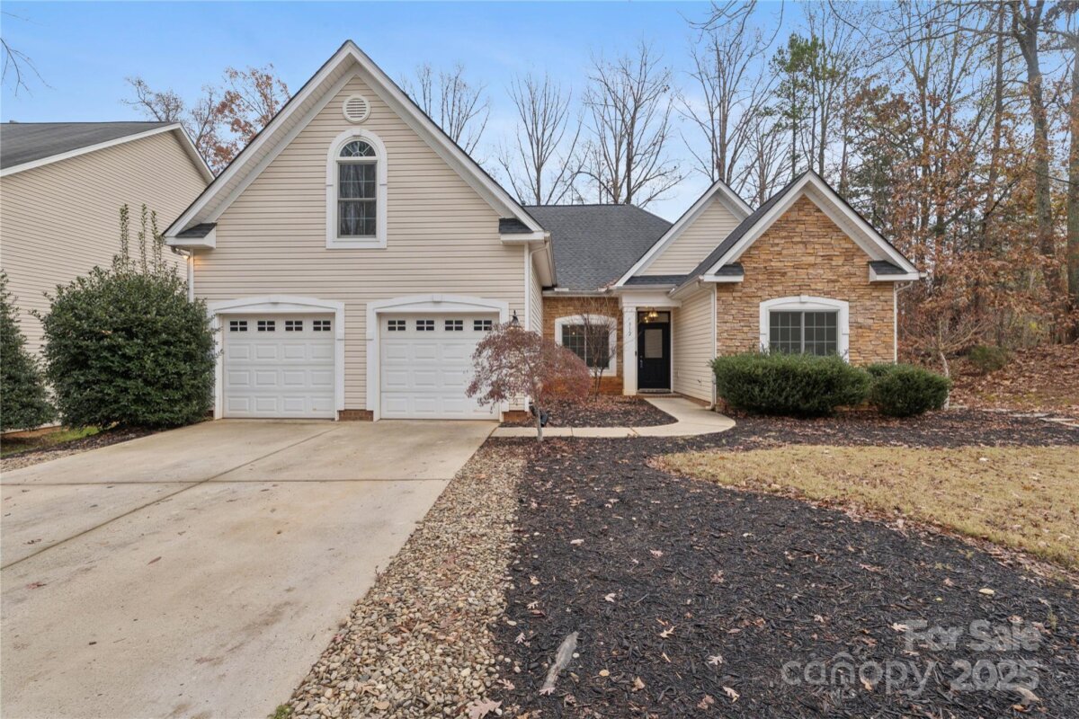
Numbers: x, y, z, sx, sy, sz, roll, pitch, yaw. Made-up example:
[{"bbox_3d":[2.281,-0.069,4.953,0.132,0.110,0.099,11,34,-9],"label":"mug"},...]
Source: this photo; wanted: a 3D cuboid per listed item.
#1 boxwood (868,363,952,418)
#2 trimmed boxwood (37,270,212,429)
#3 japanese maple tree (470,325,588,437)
[{"bbox_3d":[7.870,0.640,10.300,1.450,1.120,1.400,0,0,2],"label":"boxwood"},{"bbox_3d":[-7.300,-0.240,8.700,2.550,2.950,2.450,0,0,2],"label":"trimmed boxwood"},{"bbox_3d":[-0.170,0.355,7.700,1.950,1.900,1.850,0,0,2],"label":"japanese maple tree"}]

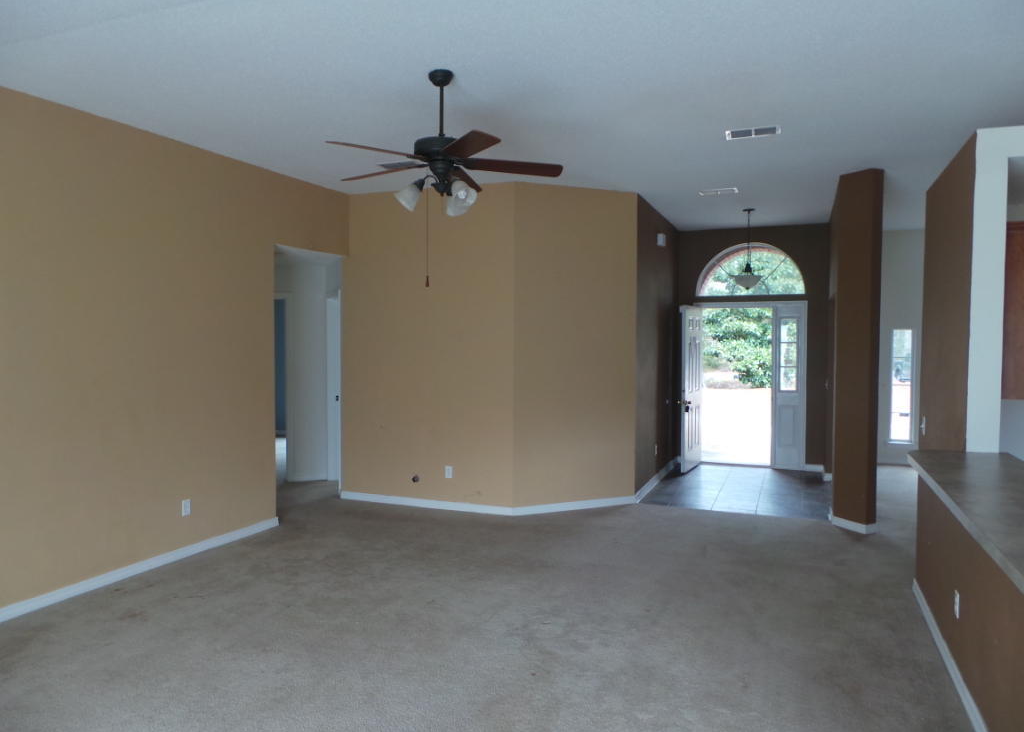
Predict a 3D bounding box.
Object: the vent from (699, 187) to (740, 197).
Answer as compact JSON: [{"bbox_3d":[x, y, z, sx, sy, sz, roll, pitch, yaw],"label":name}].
[{"bbox_3d":[2.004,-1.672,6.579,0.350,0.030,0.200,1,2,23],"label":"vent"}]

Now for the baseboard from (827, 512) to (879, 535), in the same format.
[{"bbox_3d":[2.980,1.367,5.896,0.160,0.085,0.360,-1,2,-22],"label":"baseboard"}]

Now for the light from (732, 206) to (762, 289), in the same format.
[{"bbox_3d":[2.602,-1.276,7.491,0.330,0.865,0.330,1,2,23],"label":"light"}]

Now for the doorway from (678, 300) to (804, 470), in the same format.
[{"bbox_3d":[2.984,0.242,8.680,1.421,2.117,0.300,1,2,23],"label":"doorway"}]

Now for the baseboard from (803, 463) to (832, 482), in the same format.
[{"bbox_3d":[3.689,1.278,8.165,0.320,0.090,0.500,1,2,23],"label":"baseboard"}]

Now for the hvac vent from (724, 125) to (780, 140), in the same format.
[{"bbox_3d":[1.663,-1.602,4.691,0.350,0.030,0.200,1,2,23],"label":"hvac vent"}]

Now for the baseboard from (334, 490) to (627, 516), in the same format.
[{"bbox_3d":[-0.259,1.332,6.581,2.982,0.085,0.604,0,2,2],"label":"baseboard"}]

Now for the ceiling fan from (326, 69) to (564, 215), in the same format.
[{"bbox_3d":[-0.376,-1.194,3.637,1.310,0.753,1.310,0,2,0],"label":"ceiling fan"}]

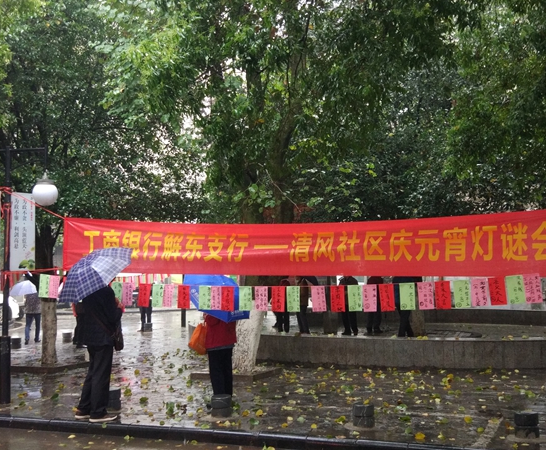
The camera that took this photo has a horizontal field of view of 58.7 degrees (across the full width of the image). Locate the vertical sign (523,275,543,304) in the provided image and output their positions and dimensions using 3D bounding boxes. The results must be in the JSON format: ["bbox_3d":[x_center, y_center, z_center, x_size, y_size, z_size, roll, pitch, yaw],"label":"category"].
[{"bbox_3d":[2.351,0.576,4.382,0.145,0.260,0.012,-4,-7,17],"label":"vertical sign"}]

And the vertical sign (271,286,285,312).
[{"bbox_3d":[0.060,0.777,5.062,0.145,0.260,0.012,-2,-6,17],"label":"vertical sign"}]

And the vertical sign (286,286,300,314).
[{"bbox_3d":[0.210,0.783,5.100,0.138,0.270,0.015,-2,-7,13],"label":"vertical sign"}]

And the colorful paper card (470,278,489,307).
[{"bbox_3d":[1.925,0.628,4.507,0.145,0.260,0.012,-3,-6,17],"label":"colorful paper card"}]

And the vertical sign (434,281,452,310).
[{"bbox_3d":[1.667,0.696,4.760,0.140,0.270,0.015,-2,-7,13],"label":"vertical sign"}]

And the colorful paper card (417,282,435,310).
[{"bbox_3d":[1.513,0.712,4.800,0.145,0.270,0.015,-2,-7,13],"label":"colorful paper card"}]

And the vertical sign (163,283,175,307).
[{"bbox_3d":[-1.167,0.799,5.435,0.142,0.260,0.012,0,-6,17],"label":"vertical sign"}]

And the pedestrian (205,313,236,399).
[{"bbox_3d":[-0.632,1.389,5.838,0.520,1.580,0.380,1,-7,-11],"label":"pedestrian"}]

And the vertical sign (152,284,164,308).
[{"bbox_3d":[-1.294,0.804,5.473,0.142,0.260,0.012,-2,-6,17],"label":"vertical sign"}]

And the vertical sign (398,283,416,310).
[{"bbox_3d":[1.339,0.715,4.850,0.147,0.270,0.015,-2,-7,13],"label":"vertical sign"}]

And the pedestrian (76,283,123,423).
[{"bbox_3d":[-1.880,1.254,5.293,0.460,1.670,0.550,5,-8,-41],"label":"pedestrian"}]

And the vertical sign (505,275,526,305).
[{"bbox_3d":[2.213,0.591,4.423,0.145,0.260,0.012,-4,-7,17],"label":"vertical sign"}]

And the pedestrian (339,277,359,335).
[{"bbox_3d":[1.803,1.806,11.593,0.500,1.660,0.360,0,-6,-6],"label":"pedestrian"}]

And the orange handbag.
[{"bbox_3d":[-0.884,1.334,5.680,0.270,0.360,0.130,-4,-7,30],"label":"orange handbag"}]

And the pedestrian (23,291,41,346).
[{"bbox_3d":[-6.178,2.251,12.587,0.520,1.560,0.380,-1,-6,6],"label":"pedestrian"}]

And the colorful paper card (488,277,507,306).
[{"bbox_3d":[2.070,0.614,4.464,0.145,0.260,0.012,-5,-7,17],"label":"colorful paper card"}]

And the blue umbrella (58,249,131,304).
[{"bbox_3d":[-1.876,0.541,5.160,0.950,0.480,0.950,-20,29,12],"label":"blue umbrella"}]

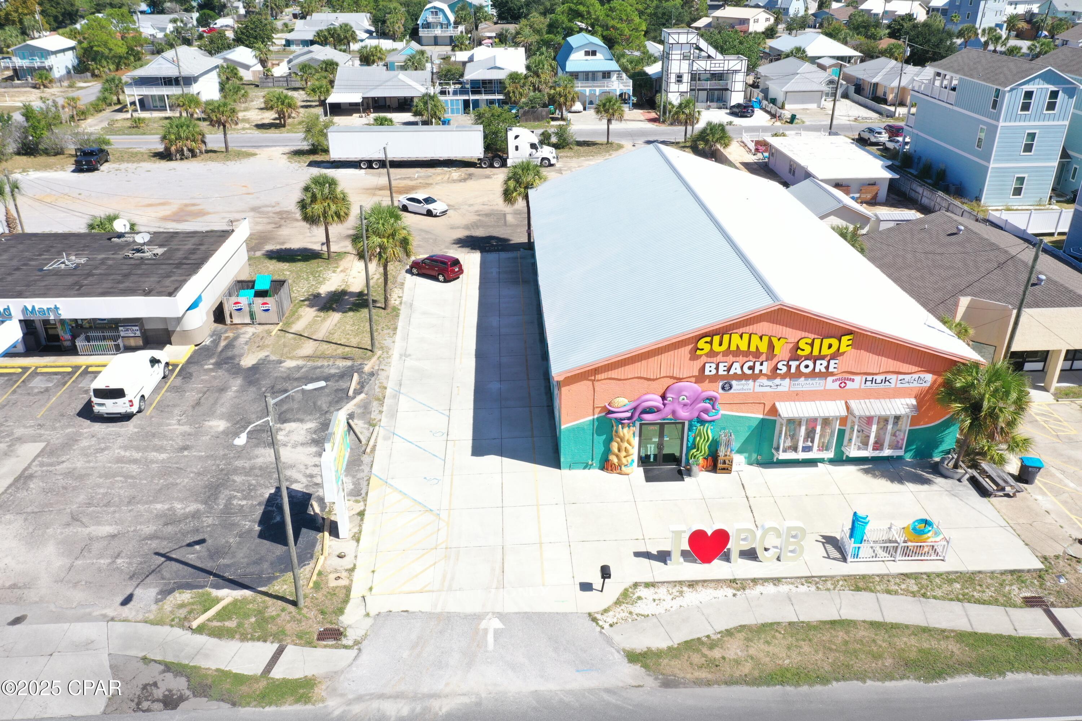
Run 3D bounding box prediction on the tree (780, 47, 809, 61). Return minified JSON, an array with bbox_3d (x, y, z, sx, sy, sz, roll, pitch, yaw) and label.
[{"bbox_3d":[44.290,-51.744,146.711,4.870,5.270,4.870,-1,27,-2],"label":"tree"}]

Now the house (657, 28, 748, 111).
[{"bbox_3d":[23.254,-41.992,121.295,11.760,10.550,7.100,-1,27,-2],"label":"house"}]

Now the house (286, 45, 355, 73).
[{"bbox_3d":[-40.121,-53.880,151.891,11.500,4.200,18.700,-2,27,-2],"label":"house"}]

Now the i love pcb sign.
[{"bbox_3d":[7.539,7.093,32.548,5.260,1.680,0.360,-1,27,-2],"label":"i love pcb sign"}]

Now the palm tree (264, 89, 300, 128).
[{"bbox_3d":[-33.749,-32.663,109.285,4.600,4.550,4.600,-2,27,-2],"label":"palm tree"}]

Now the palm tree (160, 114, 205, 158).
[{"bbox_3d":[-39.558,-24.910,93.548,5.060,4.470,4.650,-2,27,-2],"label":"palm tree"}]

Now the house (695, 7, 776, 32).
[{"bbox_3d":[47.298,-79.949,199.109,8.200,6.900,12.300,-21,33,-35],"label":"house"}]

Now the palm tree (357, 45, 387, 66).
[{"bbox_3d":[-31.864,-57.448,158.732,5.200,4.300,5.000,-1,27,0],"label":"palm tree"}]

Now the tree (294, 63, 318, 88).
[{"bbox_3d":[-38.699,-46.819,137.788,3.900,4.300,3.900,-1,27,0],"label":"tree"}]

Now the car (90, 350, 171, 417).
[{"bbox_3d":[-21.941,0.957,45.048,2.050,2.150,6.100,-2,27,-3],"label":"car"}]

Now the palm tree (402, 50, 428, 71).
[{"bbox_3d":[-21.938,-51.859,147.639,4.160,4.870,4.160,-1,27,-2],"label":"palm tree"}]

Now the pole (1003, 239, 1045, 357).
[{"bbox_3d":[22.785,-1.335,40.426,0.300,9.400,0.300,-1,27,-3],"label":"pole"}]

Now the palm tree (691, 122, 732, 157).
[{"bbox_3d":[19.189,-24.593,93.257,4.400,3.800,4.400,-2,27,-2],"label":"palm tree"}]

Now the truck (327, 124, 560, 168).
[{"bbox_3d":[-10.244,-22.830,89.964,24.000,4.080,2.650,0,27,0],"label":"truck"}]

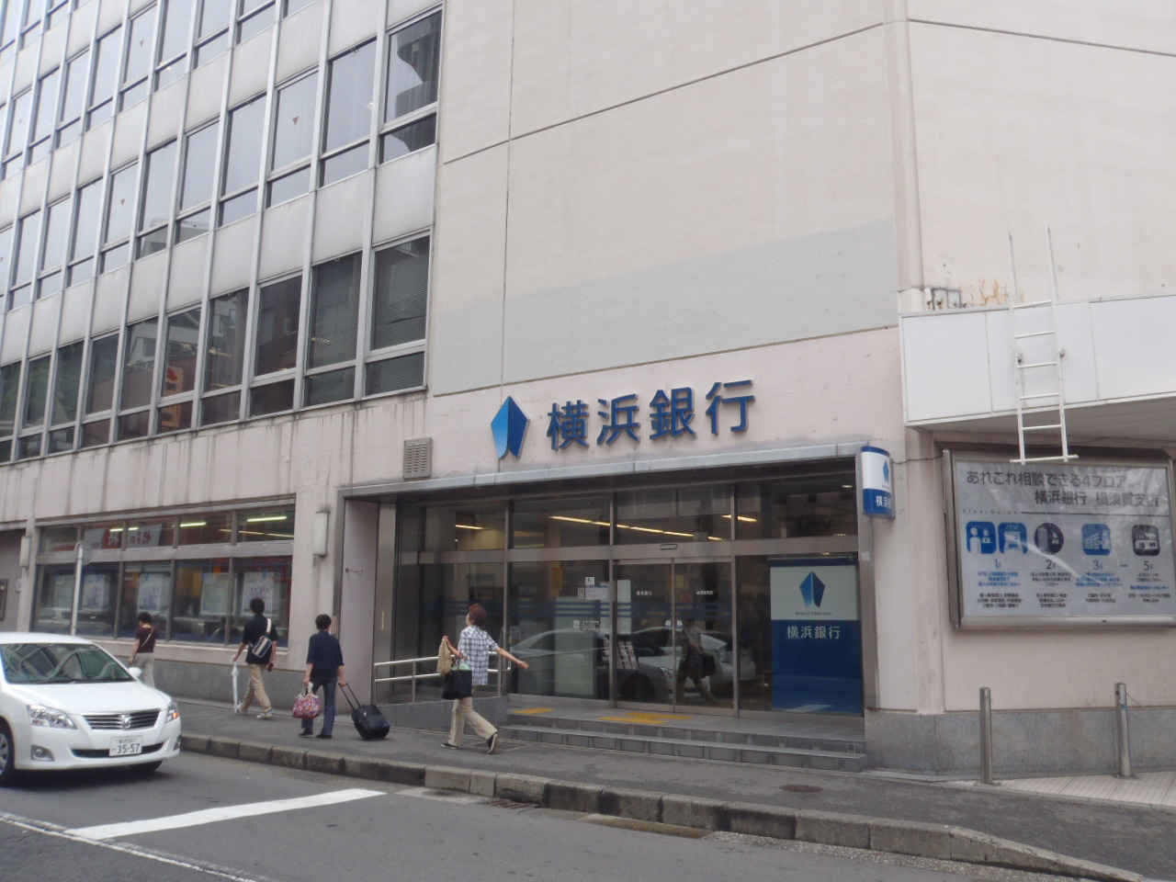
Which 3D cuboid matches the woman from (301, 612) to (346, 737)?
[{"bbox_3d":[-3.256,2.885,11.750,0.380,1.490,0.500,-8,-14,39],"label":"woman"}]

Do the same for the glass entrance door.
[{"bbox_3d":[1.144,2.639,13.020,1.840,2.070,0.100,-6,-13,31],"label":"glass entrance door"}]

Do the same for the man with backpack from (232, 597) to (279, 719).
[{"bbox_3d":[-4.916,3.197,14.100,0.540,1.710,0.560,-8,-14,39],"label":"man with backpack"}]

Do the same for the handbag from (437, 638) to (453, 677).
[{"bbox_3d":[-1.625,2.442,10.750,0.200,0.420,0.100,-7,-13,34],"label":"handbag"}]

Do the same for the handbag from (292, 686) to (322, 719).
[{"bbox_3d":[-3.423,3.183,11.600,0.350,0.390,0.180,-7,-14,36],"label":"handbag"}]

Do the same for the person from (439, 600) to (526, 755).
[{"bbox_3d":[-1.158,2.643,10.750,0.760,1.630,0.620,-6,-13,33],"label":"person"}]

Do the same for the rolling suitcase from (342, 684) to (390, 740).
[{"bbox_3d":[-2.721,3.301,11.650,0.340,0.860,0.220,15,-61,-52],"label":"rolling suitcase"}]

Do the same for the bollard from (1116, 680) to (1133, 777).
[{"bbox_3d":[5.155,2.773,9.150,0.108,0.865,0.108,1,-11,0],"label":"bollard"}]

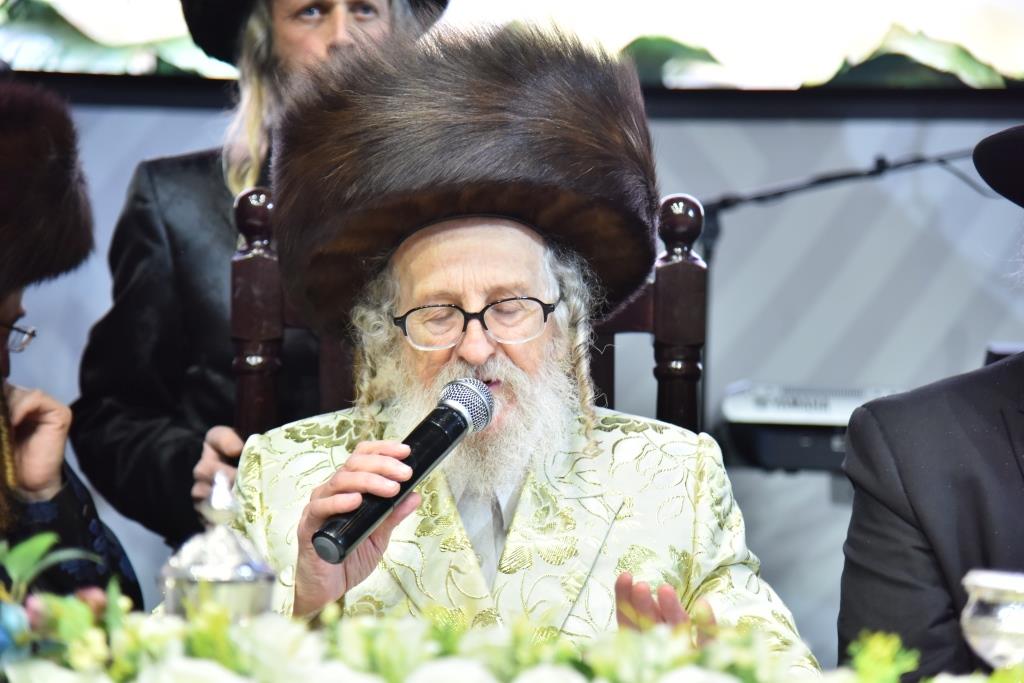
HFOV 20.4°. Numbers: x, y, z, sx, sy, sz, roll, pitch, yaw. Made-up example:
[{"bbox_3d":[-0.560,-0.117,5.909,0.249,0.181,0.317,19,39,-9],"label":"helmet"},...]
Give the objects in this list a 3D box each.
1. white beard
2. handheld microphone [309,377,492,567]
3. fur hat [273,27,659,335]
[{"bbox_3d":[-0.031,0.075,2.560,0.182,0.140,0.120,-3,-3,-3],"label":"white beard"},{"bbox_3d":[-0.091,0.109,2.428,0.052,0.052,0.223,31,51,17],"label":"handheld microphone"},{"bbox_3d":[-0.042,-0.142,2.620,0.352,0.170,0.350,-4,-16,-4],"label":"fur hat"}]

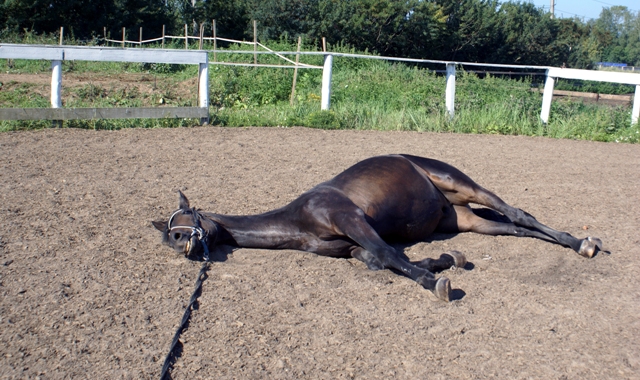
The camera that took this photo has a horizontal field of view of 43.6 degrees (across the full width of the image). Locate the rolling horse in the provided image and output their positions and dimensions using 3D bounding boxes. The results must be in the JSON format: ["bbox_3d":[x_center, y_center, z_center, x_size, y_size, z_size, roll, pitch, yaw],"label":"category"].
[{"bbox_3d":[0.363,0.110,5.528,2.600,0.650,2.120,-6,13,-36],"label":"rolling horse"}]

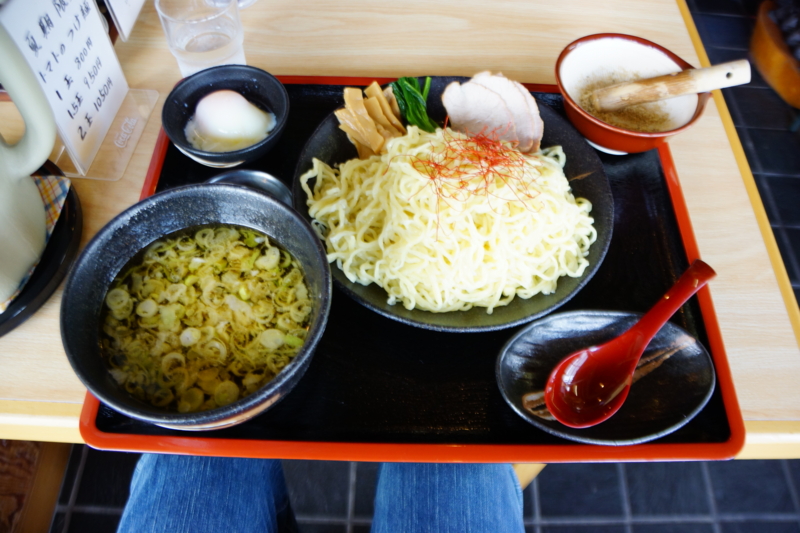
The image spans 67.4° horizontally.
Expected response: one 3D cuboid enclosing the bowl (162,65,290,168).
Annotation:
[{"bbox_3d":[-0.137,-0.112,0.490,0.102,0.048,0.102,1,60,-1],"label":"bowl"}]

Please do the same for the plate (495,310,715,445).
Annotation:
[{"bbox_3d":[0.137,0.076,0.405,0.151,0.024,0.095,4,60,0],"label":"plate"}]

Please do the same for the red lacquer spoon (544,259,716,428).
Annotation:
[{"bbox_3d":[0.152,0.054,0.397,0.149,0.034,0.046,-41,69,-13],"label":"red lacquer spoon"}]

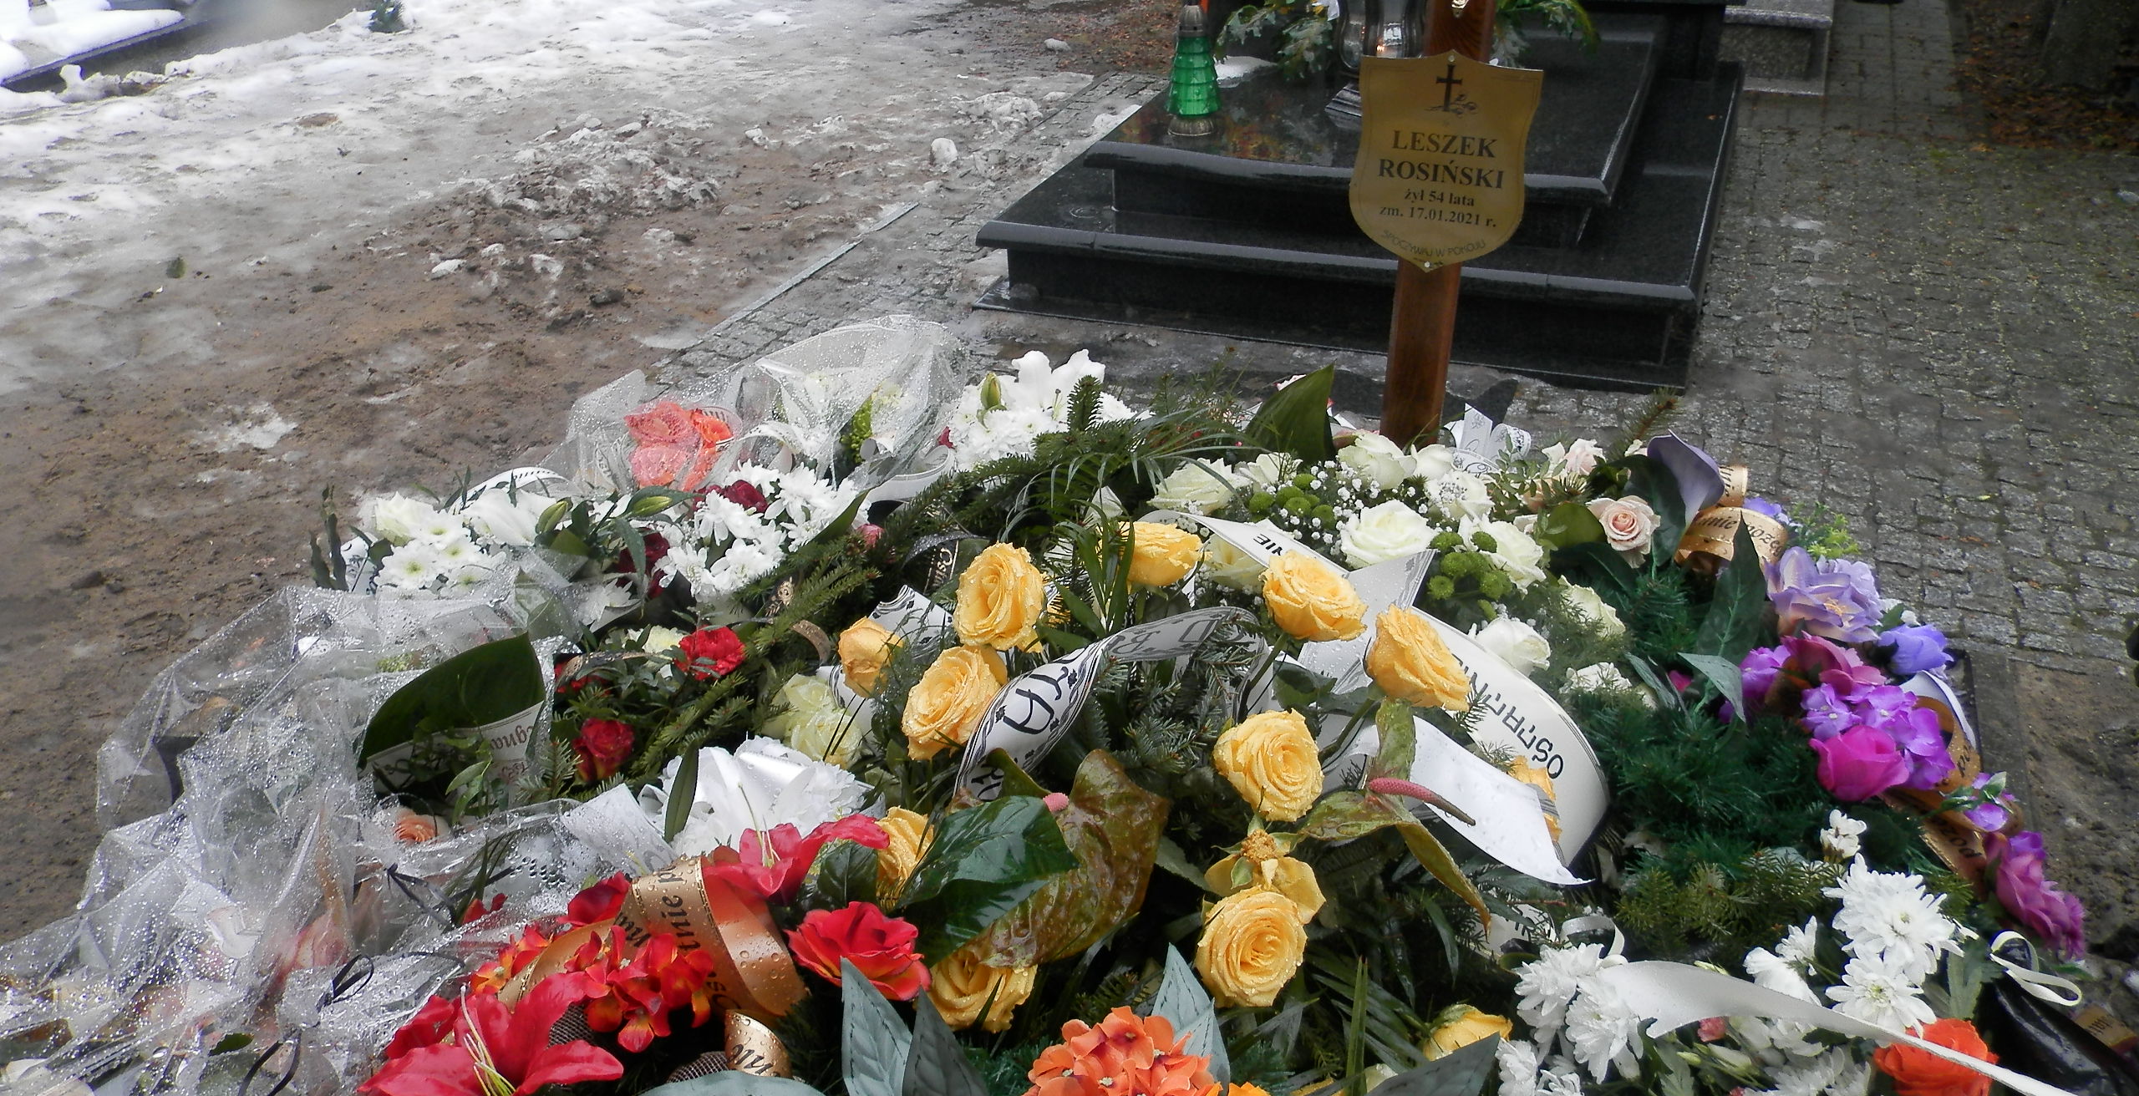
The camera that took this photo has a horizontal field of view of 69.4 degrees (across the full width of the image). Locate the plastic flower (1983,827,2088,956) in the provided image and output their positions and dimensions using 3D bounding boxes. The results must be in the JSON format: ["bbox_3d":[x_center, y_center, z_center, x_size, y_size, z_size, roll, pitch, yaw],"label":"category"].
[{"bbox_3d":[0.820,0.294,1.310,0.060,0.105,0.105,-41,27,18],"label":"plastic flower"}]

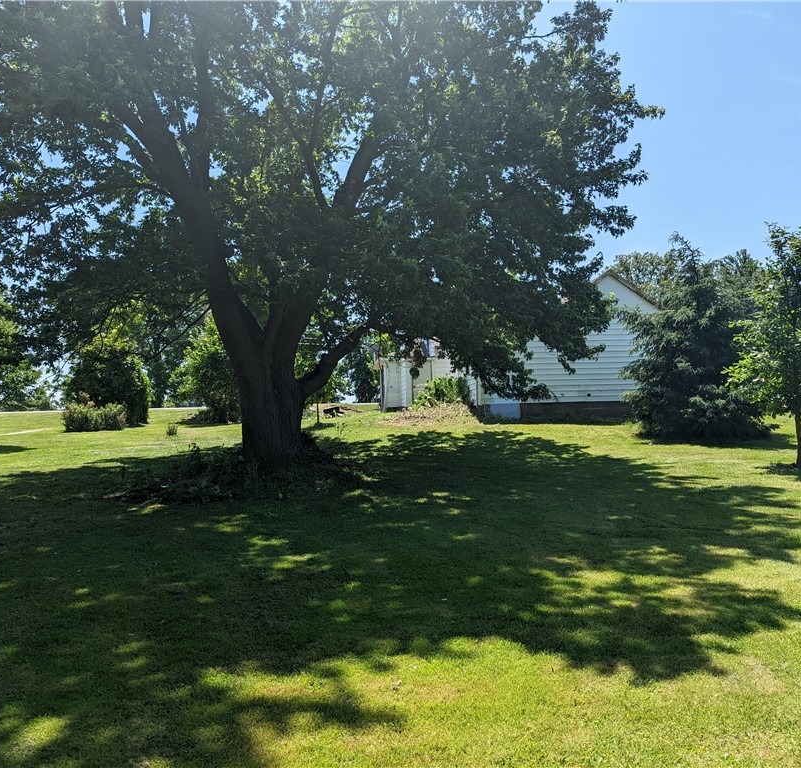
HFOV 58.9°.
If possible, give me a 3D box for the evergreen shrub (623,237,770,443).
[{"bbox_3d":[8.355,-1.312,20.000,4.290,5.810,4.100,-1,0,0],"label":"evergreen shrub"}]

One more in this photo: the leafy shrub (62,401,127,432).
[{"bbox_3d":[-11.141,1.183,25.800,2.330,1.170,1.500,-1,0,0],"label":"leafy shrub"}]

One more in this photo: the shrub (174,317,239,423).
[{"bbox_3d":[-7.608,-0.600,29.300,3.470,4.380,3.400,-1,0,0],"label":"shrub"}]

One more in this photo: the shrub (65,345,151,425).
[{"bbox_3d":[-12.053,0.021,29.200,3.590,3.460,3.200,-1,0,0],"label":"shrub"}]

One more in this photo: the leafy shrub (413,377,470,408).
[{"bbox_3d":[1.609,0.392,27.800,2.280,1.370,1.600,-1,0,0],"label":"leafy shrub"}]

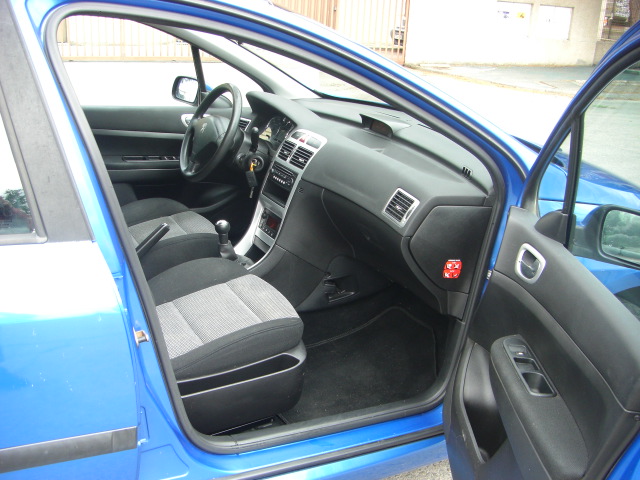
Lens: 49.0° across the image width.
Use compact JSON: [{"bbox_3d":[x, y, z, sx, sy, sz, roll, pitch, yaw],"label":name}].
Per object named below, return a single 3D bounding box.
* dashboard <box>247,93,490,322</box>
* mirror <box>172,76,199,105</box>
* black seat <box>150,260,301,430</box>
[{"bbox_3d":[0.125,-0.184,2.479,0.700,0.540,1.420,-5,22,-30],"label":"dashboard"},{"bbox_3d":[-0.539,-0.637,3.005,0.115,0.140,0.205,-11,25,-41],"label":"mirror"},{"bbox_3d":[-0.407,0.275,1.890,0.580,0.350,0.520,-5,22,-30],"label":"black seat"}]

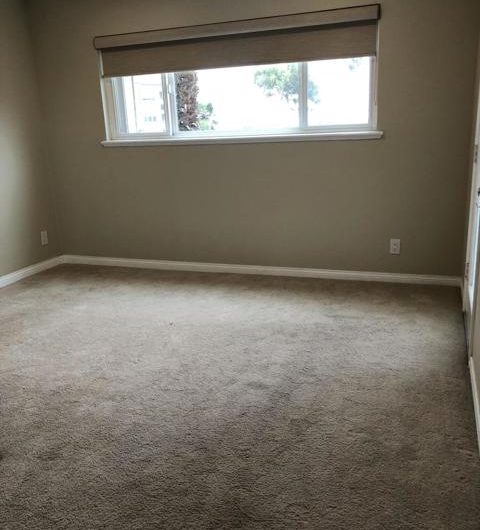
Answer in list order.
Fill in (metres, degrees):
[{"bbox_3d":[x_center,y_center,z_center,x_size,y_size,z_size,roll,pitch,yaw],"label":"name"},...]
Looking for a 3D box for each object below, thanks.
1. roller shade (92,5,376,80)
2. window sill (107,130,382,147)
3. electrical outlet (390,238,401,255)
[{"bbox_3d":[-0.106,-1.697,4.016,2.291,0.317,0.100,3,17,20],"label":"roller shade"},{"bbox_3d":[-0.080,-1.027,4.249,2.446,0.057,0.085,3,17,20],"label":"window sill"},{"bbox_3d":[1.210,-0.141,4.027,0.071,0.116,0.008,3,17,20],"label":"electrical outlet"}]

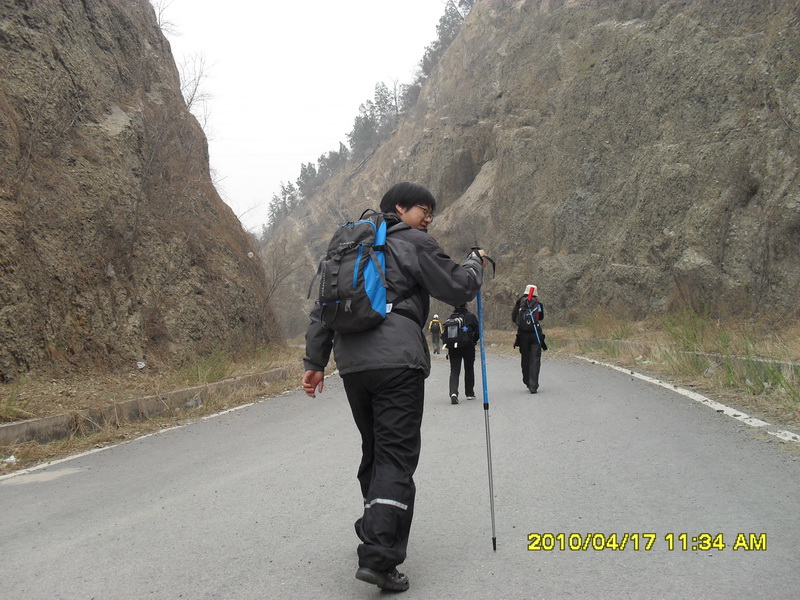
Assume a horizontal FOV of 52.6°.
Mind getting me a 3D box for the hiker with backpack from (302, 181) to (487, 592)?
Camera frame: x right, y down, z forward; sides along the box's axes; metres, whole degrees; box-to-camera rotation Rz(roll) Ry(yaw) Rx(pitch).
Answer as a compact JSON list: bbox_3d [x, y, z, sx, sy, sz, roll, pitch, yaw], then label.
[{"bbox_3d":[-0.030,0.330,3.500,0.720,1.680,0.700,-1,-2,27],"label":"hiker with backpack"}]

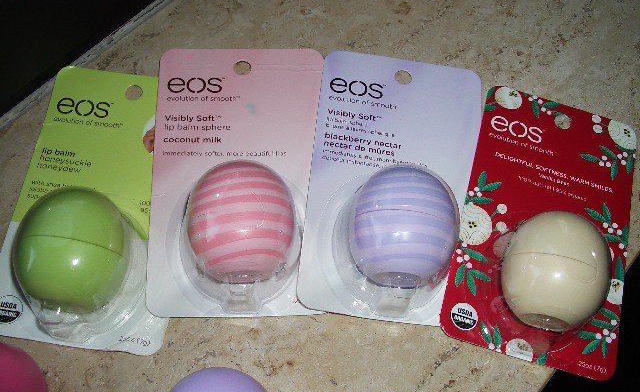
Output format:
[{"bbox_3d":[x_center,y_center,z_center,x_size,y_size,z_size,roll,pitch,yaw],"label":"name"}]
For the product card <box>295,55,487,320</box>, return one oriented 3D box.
[{"bbox_3d":[0.034,-0.013,0.258,0.071,0.042,0.118,7,71,-2],"label":"product card"}]

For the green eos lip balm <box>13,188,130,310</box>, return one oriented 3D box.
[{"bbox_3d":[-0.091,0.019,0.238,0.038,0.038,0.045,9,71,-1],"label":"green eos lip balm"}]

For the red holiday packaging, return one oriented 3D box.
[{"bbox_3d":[0.098,0.005,0.257,0.071,0.042,0.118,16,71,1],"label":"red holiday packaging"}]

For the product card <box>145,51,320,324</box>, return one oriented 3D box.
[{"bbox_3d":[-0.032,-0.016,0.253,0.071,0.042,0.118,0,71,-5],"label":"product card"}]

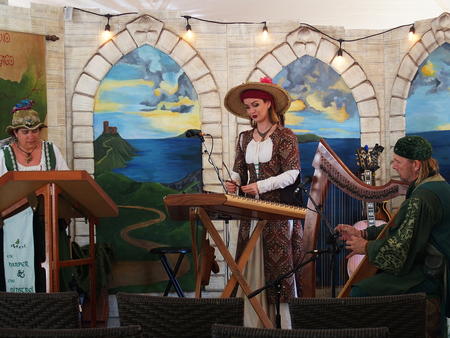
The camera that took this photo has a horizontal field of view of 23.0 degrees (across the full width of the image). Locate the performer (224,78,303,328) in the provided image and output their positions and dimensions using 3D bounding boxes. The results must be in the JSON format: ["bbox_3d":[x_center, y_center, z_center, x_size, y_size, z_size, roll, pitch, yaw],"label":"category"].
[{"bbox_3d":[0.251,0.251,7.200,0.500,1.680,0.460,-1,0,22],"label":"performer"}]

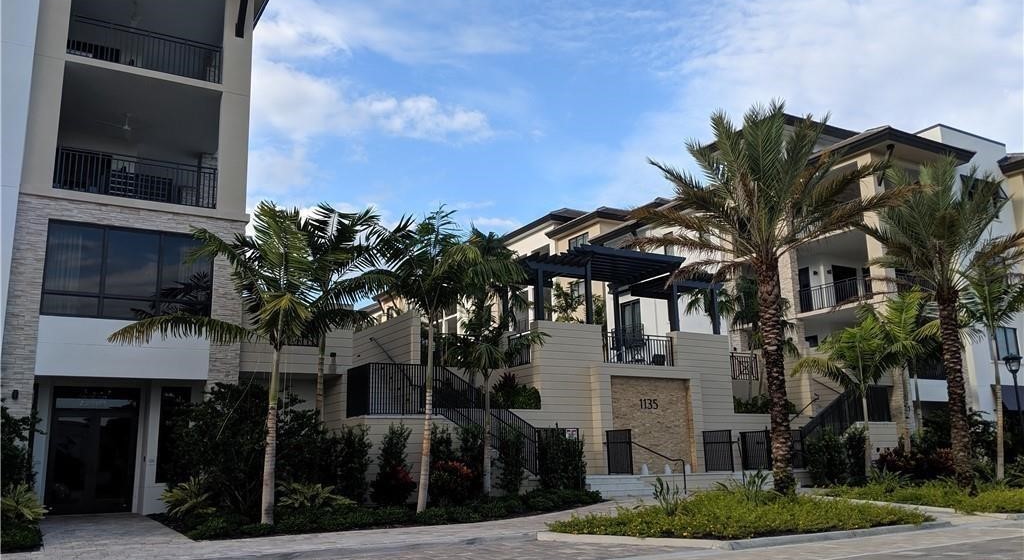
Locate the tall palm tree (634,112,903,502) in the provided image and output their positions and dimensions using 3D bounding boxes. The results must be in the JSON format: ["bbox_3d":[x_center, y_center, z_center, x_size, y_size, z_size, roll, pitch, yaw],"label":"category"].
[{"bbox_3d":[5.641,0.333,17.147,5.844,8.781,5.400,-1,-11,0],"label":"tall palm tree"}]

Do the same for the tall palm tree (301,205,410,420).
[{"bbox_3d":[-3.855,1.641,17.952,3.240,6.963,3.500,-1,-11,0],"label":"tall palm tree"}]

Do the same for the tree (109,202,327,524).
[{"bbox_3d":[-5.648,1.522,15.231,4.199,6.203,3.600,-1,-11,0],"label":"tree"}]

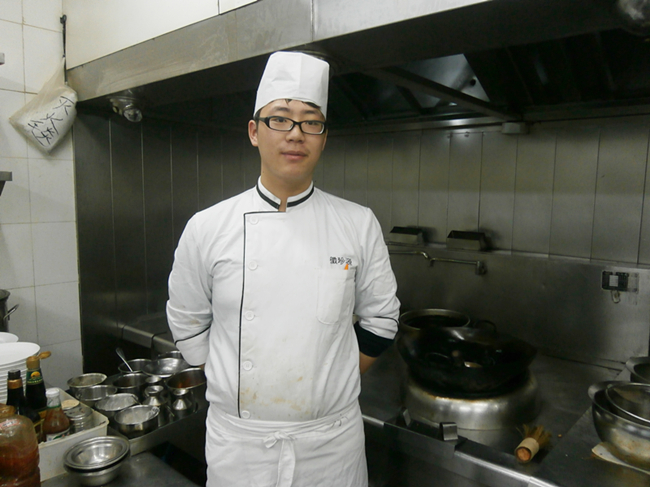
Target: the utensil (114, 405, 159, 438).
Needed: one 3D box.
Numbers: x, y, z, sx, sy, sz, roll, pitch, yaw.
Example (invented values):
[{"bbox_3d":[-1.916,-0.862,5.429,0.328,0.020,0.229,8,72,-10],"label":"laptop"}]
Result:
[{"bbox_3d":[-0.503,0.482,1.314,0.116,0.052,0.116,1,6,0],"label":"utensil"}]

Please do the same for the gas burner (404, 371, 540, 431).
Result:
[{"bbox_3d":[0.511,0.494,1.713,0.455,0.105,0.455,1,6,0],"label":"gas burner"}]

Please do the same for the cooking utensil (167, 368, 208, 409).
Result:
[{"bbox_3d":[-0.458,0.492,1.627,0.140,0.085,0.140,6,8,41],"label":"cooking utensil"}]

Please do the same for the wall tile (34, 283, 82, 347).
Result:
[{"bbox_3d":[-1.313,0.346,2.409,0.010,0.300,0.200,6,8,40],"label":"wall tile"}]

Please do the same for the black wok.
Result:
[{"bbox_3d":[0.504,0.411,1.704,0.465,0.165,0.480,1,6,0],"label":"black wok"}]

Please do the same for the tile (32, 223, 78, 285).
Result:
[{"bbox_3d":[-1.309,0.046,2.376,0.010,0.300,0.200,6,8,40],"label":"tile"}]

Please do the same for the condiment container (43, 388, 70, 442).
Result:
[{"bbox_3d":[-0.673,0.459,1.220,0.066,0.190,0.066,-4,8,-38],"label":"condiment container"}]

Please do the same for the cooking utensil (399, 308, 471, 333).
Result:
[{"bbox_3d":[0.483,0.407,2.159,0.305,0.160,0.305,6,8,40],"label":"cooking utensil"}]

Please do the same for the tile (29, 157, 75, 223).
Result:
[{"bbox_3d":[-1.304,-0.250,2.343,0.012,0.300,0.200,6,8,41],"label":"tile"}]

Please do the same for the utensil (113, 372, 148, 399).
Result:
[{"bbox_3d":[-0.644,0.496,1.634,0.117,0.072,0.117,6,8,41],"label":"utensil"}]

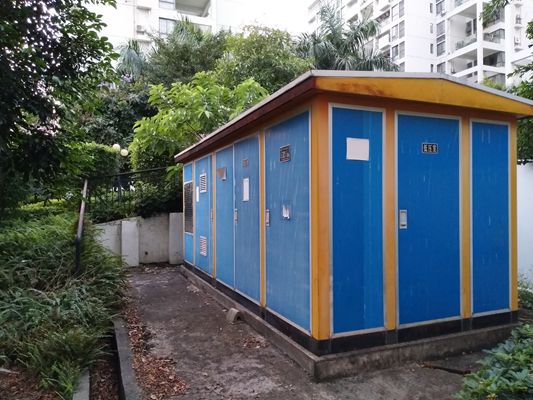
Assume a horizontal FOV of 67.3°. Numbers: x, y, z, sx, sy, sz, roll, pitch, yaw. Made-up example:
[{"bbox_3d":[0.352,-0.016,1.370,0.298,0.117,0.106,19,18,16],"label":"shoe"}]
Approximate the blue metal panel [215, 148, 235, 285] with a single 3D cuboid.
[{"bbox_3d":[-0.620,0.239,6.103,0.050,2.060,0.917,0,-1,-23],"label":"blue metal panel"}]

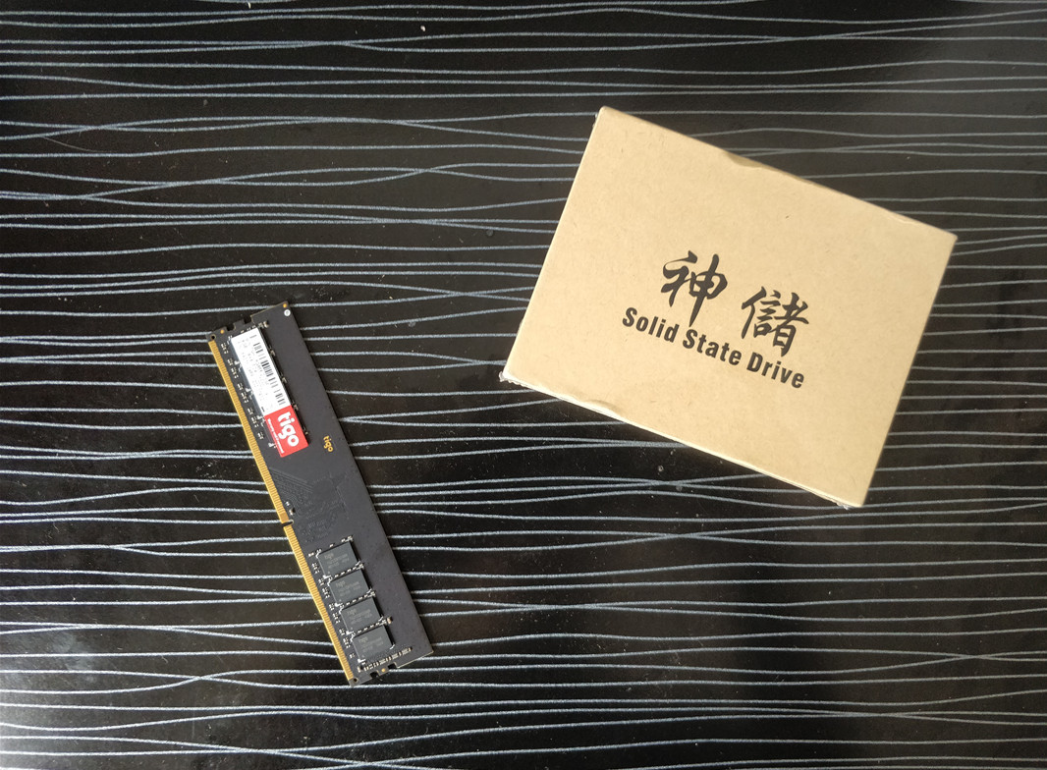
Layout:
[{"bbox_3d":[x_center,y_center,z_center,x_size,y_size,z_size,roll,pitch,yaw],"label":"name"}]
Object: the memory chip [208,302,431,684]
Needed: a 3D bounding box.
[{"bbox_3d":[-0.071,0.038,0.255,0.031,0.004,0.133,-23,89,-1],"label":"memory chip"}]

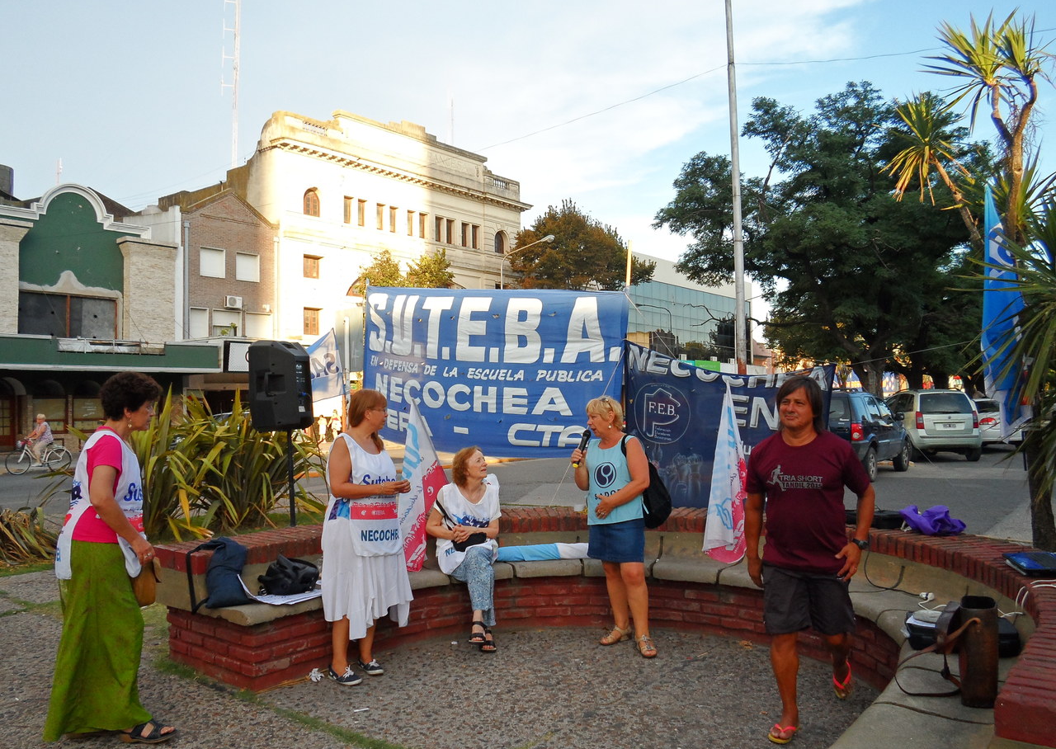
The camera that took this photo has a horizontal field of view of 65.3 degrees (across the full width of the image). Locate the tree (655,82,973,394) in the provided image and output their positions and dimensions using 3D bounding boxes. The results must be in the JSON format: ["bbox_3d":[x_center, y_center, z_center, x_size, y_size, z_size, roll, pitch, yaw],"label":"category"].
[{"bbox_3d":[9.000,-3.400,26.000,10.600,11.400,9.800,-1,-2,19],"label":"tree"}]

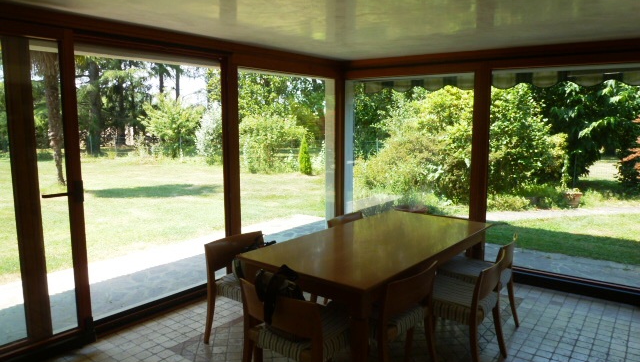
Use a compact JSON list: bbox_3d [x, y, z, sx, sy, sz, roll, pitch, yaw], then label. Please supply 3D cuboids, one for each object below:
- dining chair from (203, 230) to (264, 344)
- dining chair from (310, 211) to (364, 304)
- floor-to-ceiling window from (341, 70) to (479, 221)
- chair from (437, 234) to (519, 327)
[{"bbox_3d":[-0.465,0.813,3.198,0.528,0.760,0.544,6,10,39],"label":"dining chair"},{"bbox_3d":[0.420,0.720,3.945,0.528,0.760,0.544,6,9,38],"label":"dining chair"},{"bbox_3d":[0.999,-0.231,5.276,1.664,2.032,0.096,6,10,39],"label":"floor-to-ceiling window"},{"bbox_3d":[1.195,0.788,3.439,0.528,0.760,0.544,6,9,36],"label":"chair"}]

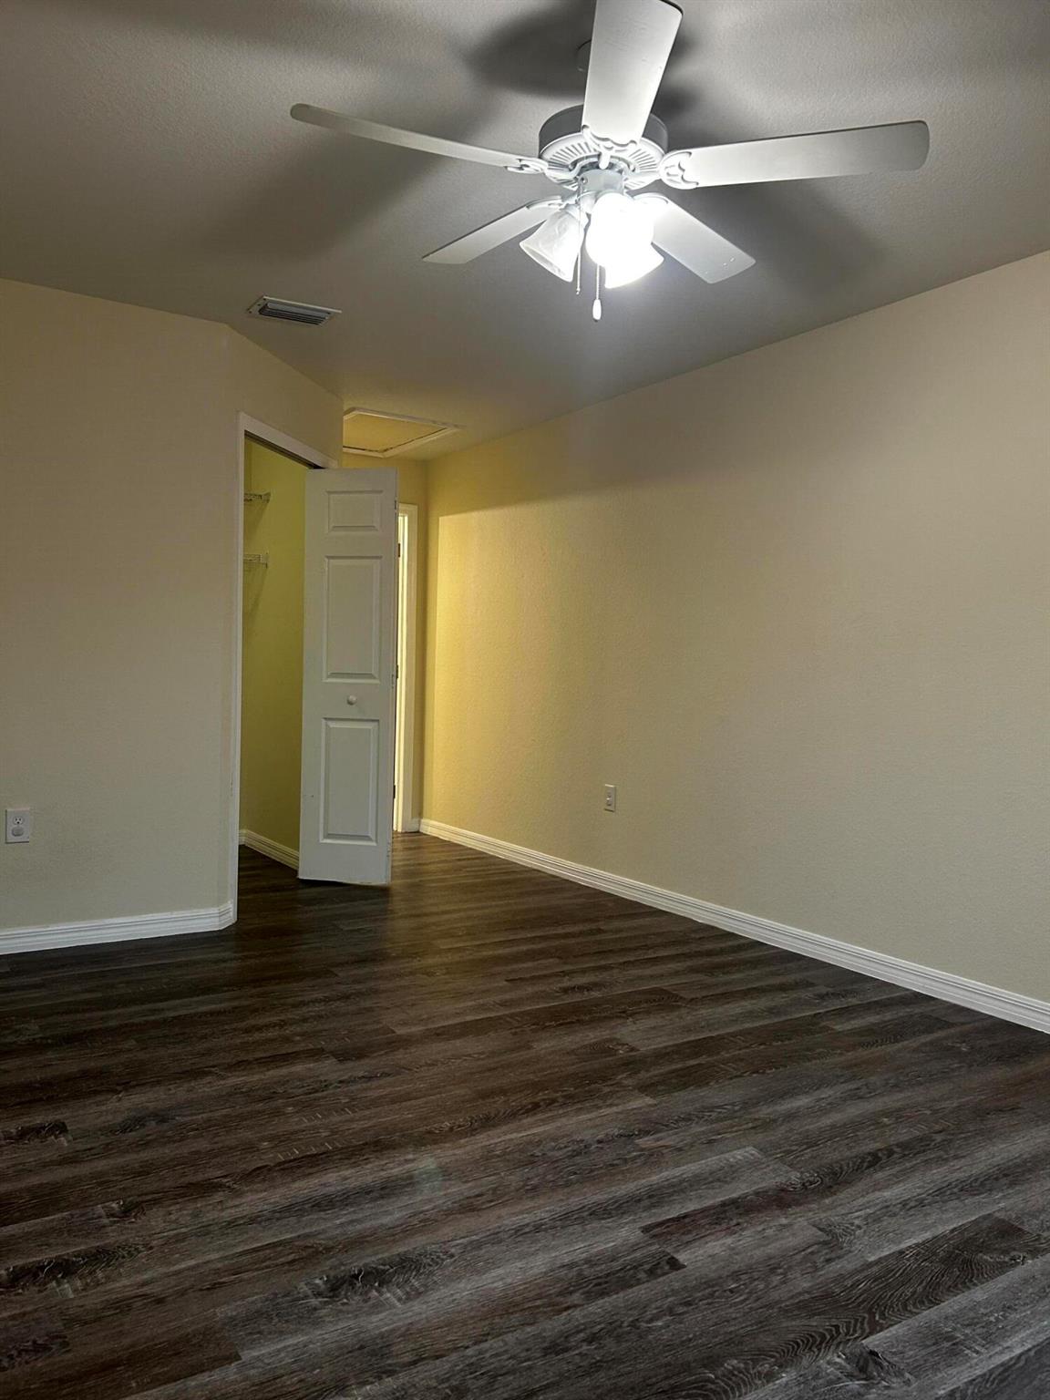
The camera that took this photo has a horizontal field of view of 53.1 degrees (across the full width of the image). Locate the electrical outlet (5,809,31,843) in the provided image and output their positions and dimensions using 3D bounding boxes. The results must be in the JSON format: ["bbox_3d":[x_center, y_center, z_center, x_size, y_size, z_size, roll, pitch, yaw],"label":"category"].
[{"bbox_3d":[-1.846,0.460,3.832,0.077,0.121,0.013,0,2,-33],"label":"electrical outlet"}]

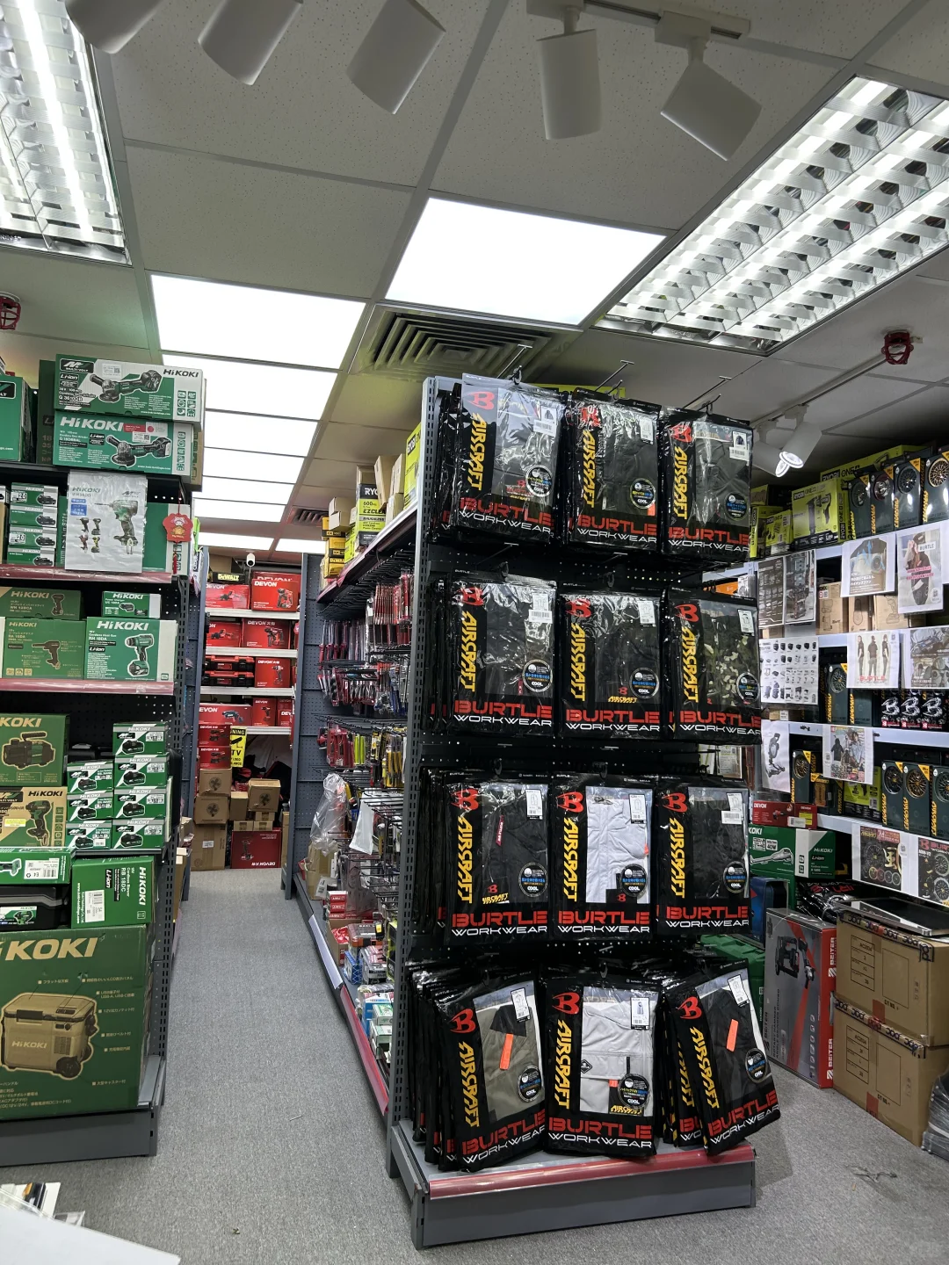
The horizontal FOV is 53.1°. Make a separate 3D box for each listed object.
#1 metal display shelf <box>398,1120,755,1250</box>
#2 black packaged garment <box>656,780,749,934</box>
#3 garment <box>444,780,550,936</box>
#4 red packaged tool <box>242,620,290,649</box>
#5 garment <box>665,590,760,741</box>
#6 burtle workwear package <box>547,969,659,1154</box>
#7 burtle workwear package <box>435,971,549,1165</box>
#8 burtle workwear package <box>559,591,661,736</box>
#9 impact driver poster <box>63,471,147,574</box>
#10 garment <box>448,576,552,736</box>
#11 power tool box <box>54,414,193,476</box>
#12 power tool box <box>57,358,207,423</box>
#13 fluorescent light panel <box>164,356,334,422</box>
[{"bbox_3d":[0.251,1.438,2.595,0.925,0.155,0.380,3,-4,-15],"label":"metal display shelf"},{"bbox_3d":[0.624,0.610,2.614,0.283,0.410,0.040,5,-10,-19],"label":"black packaged garment"},{"bbox_3d":[0.053,0.563,2.411,0.283,0.410,0.040,4,-10,-21],"label":"garment"},{"bbox_3d":[-1.622,0.018,7.402,0.350,0.225,0.120,3,-4,-15],"label":"red packaged tool"},{"bbox_3d":[0.663,0.098,2.659,0.295,0.420,0.045,7,-11,-22],"label":"garment"},{"bbox_3d":[0.322,1.095,2.417,0.283,0.430,0.040,3,-9,1],"label":"burtle workwear package"},{"bbox_3d":[0.047,1.123,2.452,0.295,0.420,0.050,2,-15,-31],"label":"burtle workwear package"},{"bbox_3d":[0.371,0.075,2.615,0.283,0.410,0.040,2,-7,-5],"label":"burtle workwear package"},{"bbox_3d":[-1.098,-0.322,2.829,0.215,0.295,0.012,3,-4,-15],"label":"impact driver poster"},{"bbox_3d":[0.069,0.053,2.507,0.283,0.410,0.040,3,-9,-10],"label":"garment"},{"bbox_3d":[-1.042,-0.549,2.844,0.380,0.155,0.115,3,-4,-15],"label":"power tool box"},{"bbox_3d":[-1.045,-0.723,2.896,0.408,0.162,0.130,3,-4,-15],"label":"power tool box"},{"bbox_3d":[-0.793,-0.863,3.354,0.600,0.030,0.600,2,-4,-15],"label":"fluorescent light panel"}]

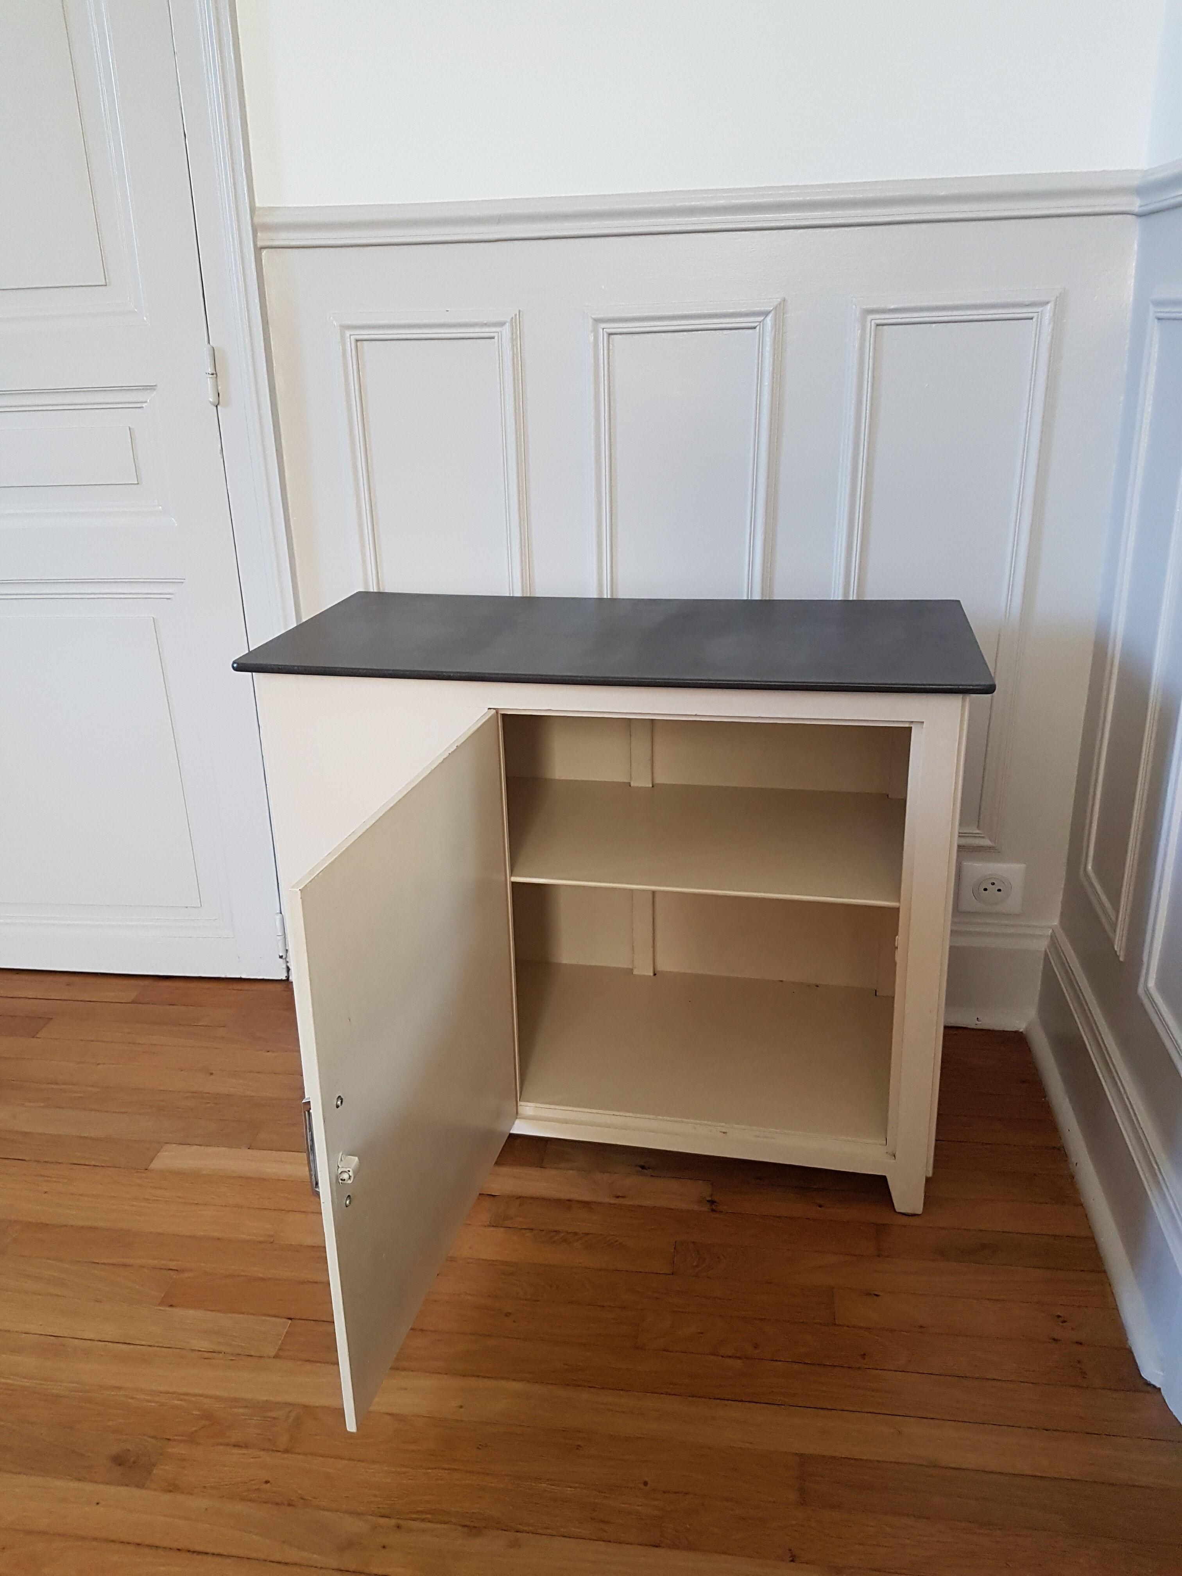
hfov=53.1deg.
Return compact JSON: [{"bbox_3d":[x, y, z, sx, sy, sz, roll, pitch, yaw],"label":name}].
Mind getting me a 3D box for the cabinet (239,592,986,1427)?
[{"bbox_3d":[0.000,0.195,1.302,0.801,0.651,0.826,3,21,11],"label":"cabinet"}]

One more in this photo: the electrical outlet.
[{"bbox_3d":[0.573,0.143,1.693,0.084,0.081,0.013,1,20,7],"label":"electrical outlet"}]

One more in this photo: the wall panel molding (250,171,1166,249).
[{"bbox_3d":[0.109,-0.698,1.432,1.075,0.046,0.024,1,20,7],"label":"wall panel molding"}]

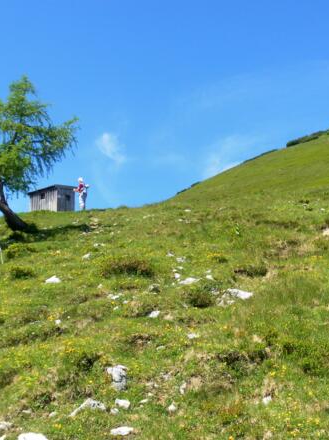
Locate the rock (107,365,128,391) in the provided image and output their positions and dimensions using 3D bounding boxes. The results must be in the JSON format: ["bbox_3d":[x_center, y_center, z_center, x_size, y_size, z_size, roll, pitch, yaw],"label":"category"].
[{"bbox_3d":[-0.325,1.088,4.100,0.140,0.160,0.130,0,-12,0],"label":"rock"}]

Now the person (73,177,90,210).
[{"bbox_3d":[-4.196,-1.340,30.000,0.720,1.730,0.520,-1,-12,5],"label":"person"}]

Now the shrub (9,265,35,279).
[{"bbox_3d":[-2.369,0.859,9.900,0.430,0.230,0.380,0,-12,0],"label":"shrub"}]

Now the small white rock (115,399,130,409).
[{"bbox_3d":[-0.275,1.199,3.880,0.088,0.055,0.075,0,-7,-4],"label":"small white rock"}]

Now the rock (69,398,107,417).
[{"bbox_3d":[-0.499,1.231,3.900,0.235,0.085,0.160,1,-7,-7],"label":"rock"}]

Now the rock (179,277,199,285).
[{"bbox_3d":[0.303,0.735,7.200,0.235,0.075,0.170,0,-7,2],"label":"rock"}]

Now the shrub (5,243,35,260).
[{"bbox_3d":[-2.789,0.615,11.500,0.550,0.310,0.500,2,-7,-14],"label":"shrub"}]

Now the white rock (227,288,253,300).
[{"bbox_3d":[0.783,0.778,6.200,0.280,0.100,0.200,-1,-7,7],"label":"white rock"}]

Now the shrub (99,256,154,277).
[{"bbox_3d":[-0.564,0.690,8.800,0.790,0.290,0.600,0,-12,0],"label":"shrub"}]

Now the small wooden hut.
[{"bbox_3d":[-6.667,-1.055,35.000,2.300,1.750,1.500,-6,-9,39],"label":"small wooden hut"}]

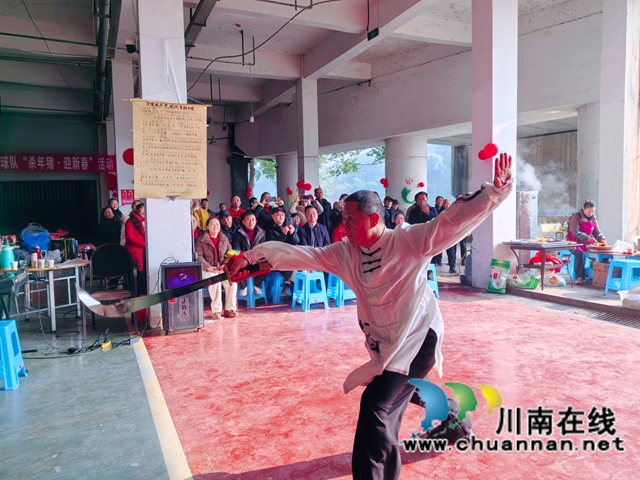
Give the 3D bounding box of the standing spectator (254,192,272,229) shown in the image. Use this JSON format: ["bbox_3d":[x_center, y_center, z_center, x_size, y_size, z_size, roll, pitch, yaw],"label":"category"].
[{"bbox_3d":[-0.940,-0.010,8.614,0.540,1.580,0.420,-2,3,-8],"label":"standing spectator"}]

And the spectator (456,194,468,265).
[{"bbox_3d":[3.125,-0.226,10.909,0.480,1.590,0.330,0,4,15],"label":"spectator"}]

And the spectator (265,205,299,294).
[{"bbox_3d":[-0.554,0.175,7.003,0.520,1.270,0.660,-2,4,-14],"label":"spectator"}]

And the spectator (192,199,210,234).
[{"bbox_3d":[-2.130,0.015,8.714,0.500,1.560,0.340,-2,4,-12],"label":"spectator"}]

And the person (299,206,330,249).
[{"bbox_3d":[-0.080,0.212,7.250,0.500,1.380,0.720,-1,3,1],"label":"person"}]

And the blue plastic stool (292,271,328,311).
[{"bbox_3d":[-0.129,0.682,6.800,0.350,0.495,0.350,-3,4,-30],"label":"blue plastic stool"}]

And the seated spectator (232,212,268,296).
[{"bbox_3d":[-0.961,0.213,6.904,0.520,1.220,0.660,-2,3,-10],"label":"seated spectator"}]

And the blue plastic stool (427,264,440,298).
[{"bbox_3d":[1.504,0.588,7.220,0.350,0.465,0.340,-3,4,-24],"label":"blue plastic stool"}]

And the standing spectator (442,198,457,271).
[{"bbox_3d":[2.698,-0.105,10.400,0.430,1.560,0.340,0,3,13],"label":"standing spectator"}]

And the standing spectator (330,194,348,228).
[{"bbox_3d":[0.384,-0.047,8.914,0.510,1.570,0.380,-1,3,0],"label":"standing spectator"}]

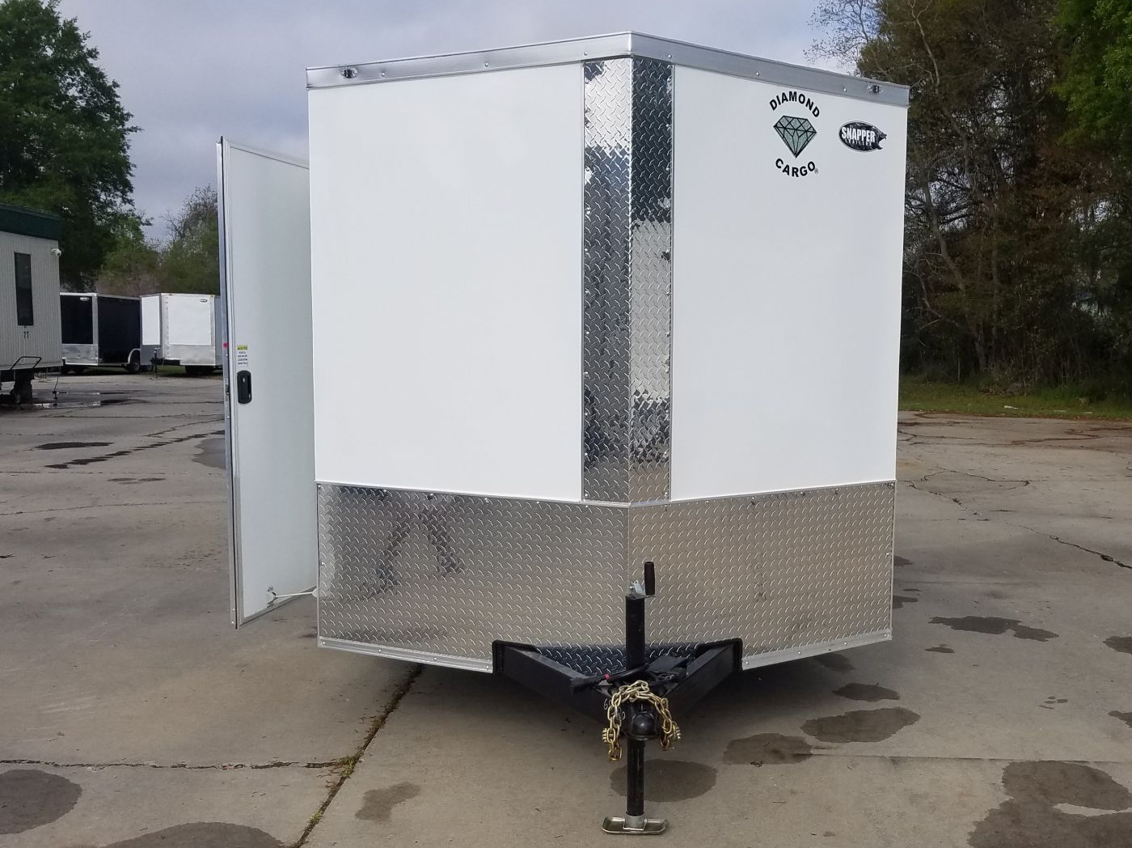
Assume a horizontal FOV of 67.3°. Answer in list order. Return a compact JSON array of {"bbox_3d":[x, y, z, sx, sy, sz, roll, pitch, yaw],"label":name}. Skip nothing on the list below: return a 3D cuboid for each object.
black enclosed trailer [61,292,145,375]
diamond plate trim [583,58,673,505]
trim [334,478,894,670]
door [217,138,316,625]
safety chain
[{"bbox_3d":[-14.650,-2.700,26.100,2.250,2.400,5.700,0,5,-2],"label":"black enclosed trailer"},{"bbox_3d":[0.198,-0.434,2.673,0.287,1.377,0.064,0,5,-4],"label":"diamond plate trim"},{"bbox_3d":[0.181,0.539,2.948,2.150,0.609,0.451,0,5,-4],"label":"trim"},{"bbox_3d":[-1.131,-0.174,3.611,0.050,1.811,0.961,2,5,17],"label":"door"},{"bbox_3d":[0.207,0.820,2.360,0.205,0.205,0.150,0,5,-4],"label":"safety chain"}]

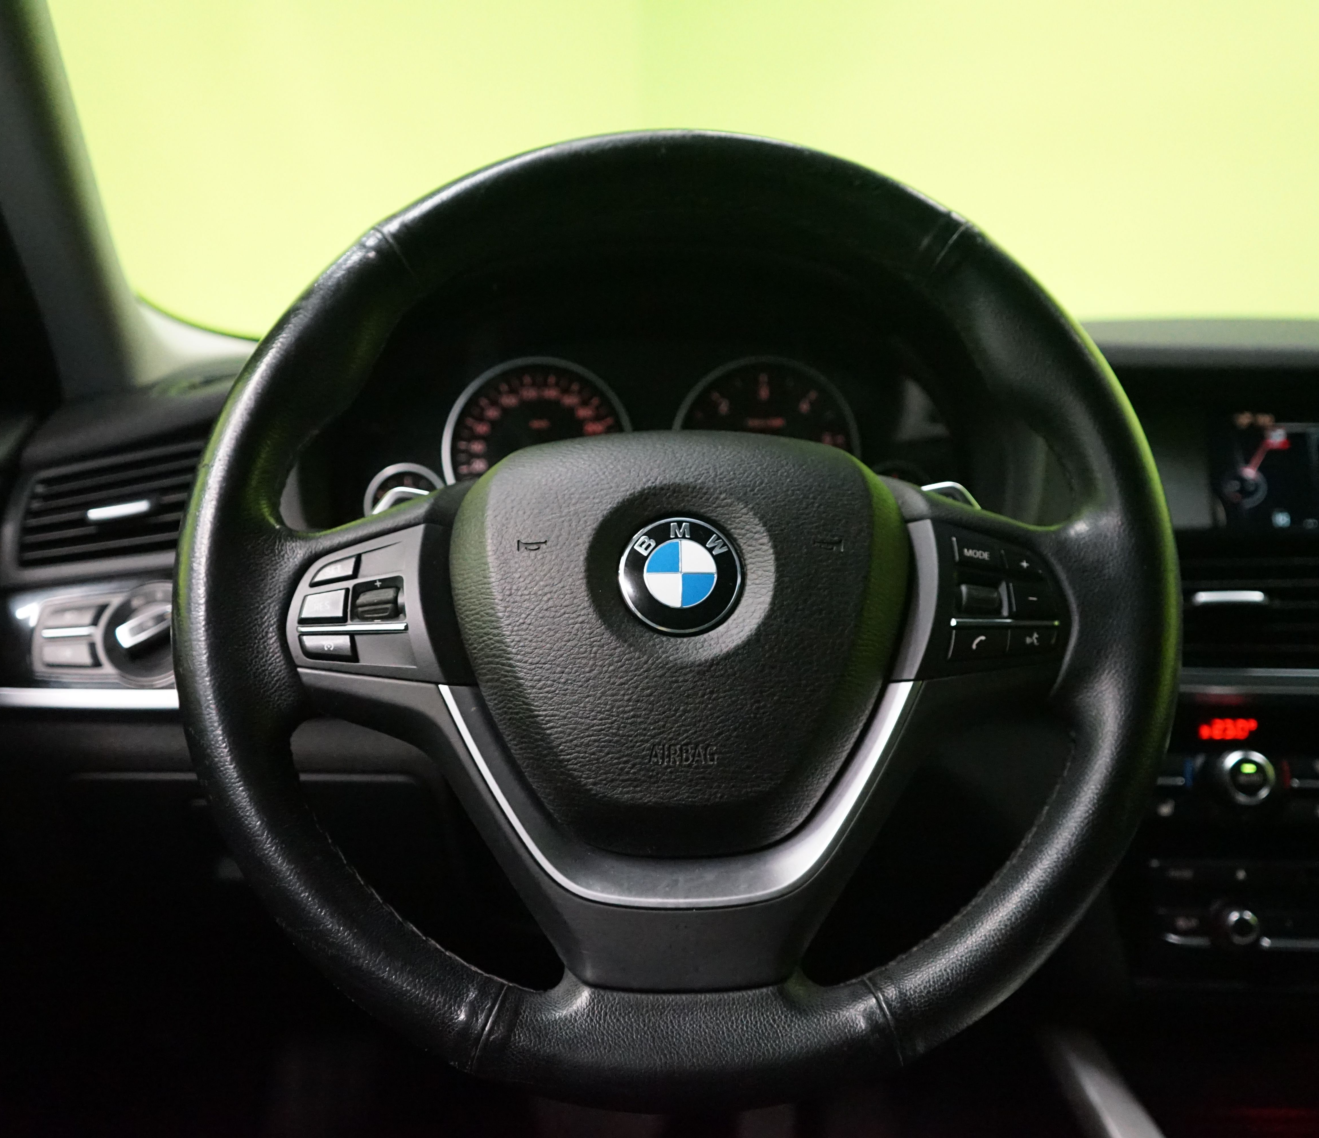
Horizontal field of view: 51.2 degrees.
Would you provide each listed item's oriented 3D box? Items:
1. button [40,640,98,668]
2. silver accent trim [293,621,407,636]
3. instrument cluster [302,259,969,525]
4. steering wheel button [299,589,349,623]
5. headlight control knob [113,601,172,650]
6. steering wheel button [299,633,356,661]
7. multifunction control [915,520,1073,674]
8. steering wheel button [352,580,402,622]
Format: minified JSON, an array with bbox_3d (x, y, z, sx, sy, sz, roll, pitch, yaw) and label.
[{"bbox_3d":[-0.299,0.043,0.697,0.028,0.013,0.008,0,-1,-6],"label":"button"},{"bbox_3d":[-0.116,0.022,0.515,0.042,0.004,0.003,0,-18,-2],"label":"silver accent trim"},{"bbox_3d":[-0.016,-0.087,0.715,0.335,0.140,0.120,0,-3,0],"label":"instrument cluster"},{"bbox_3d":[-0.126,0.014,0.515,0.018,0.012,0.006,0,-18,-2],"label":"steering wheel button"},{"bbox_3d":[-0.258,0.028,0.690,0.032,0.026,0.020,0,1,-6],"label":"headlight control knob"},{"bbox_3d":[-0.124,0.029,0.514,0.020,0.009,0.006,0,-18,-2],"label":"steering wheel button"},{"bbox_3d":[0.125,0.011,0.516,0.053,0.055,0.015,0,-18,2],"label":"multifunction control"},{"bbox_3d":[-0.106,0.012,0.514,0.018,0.015,0.008,0,-18,-2],"label":"steering wheel button"}]

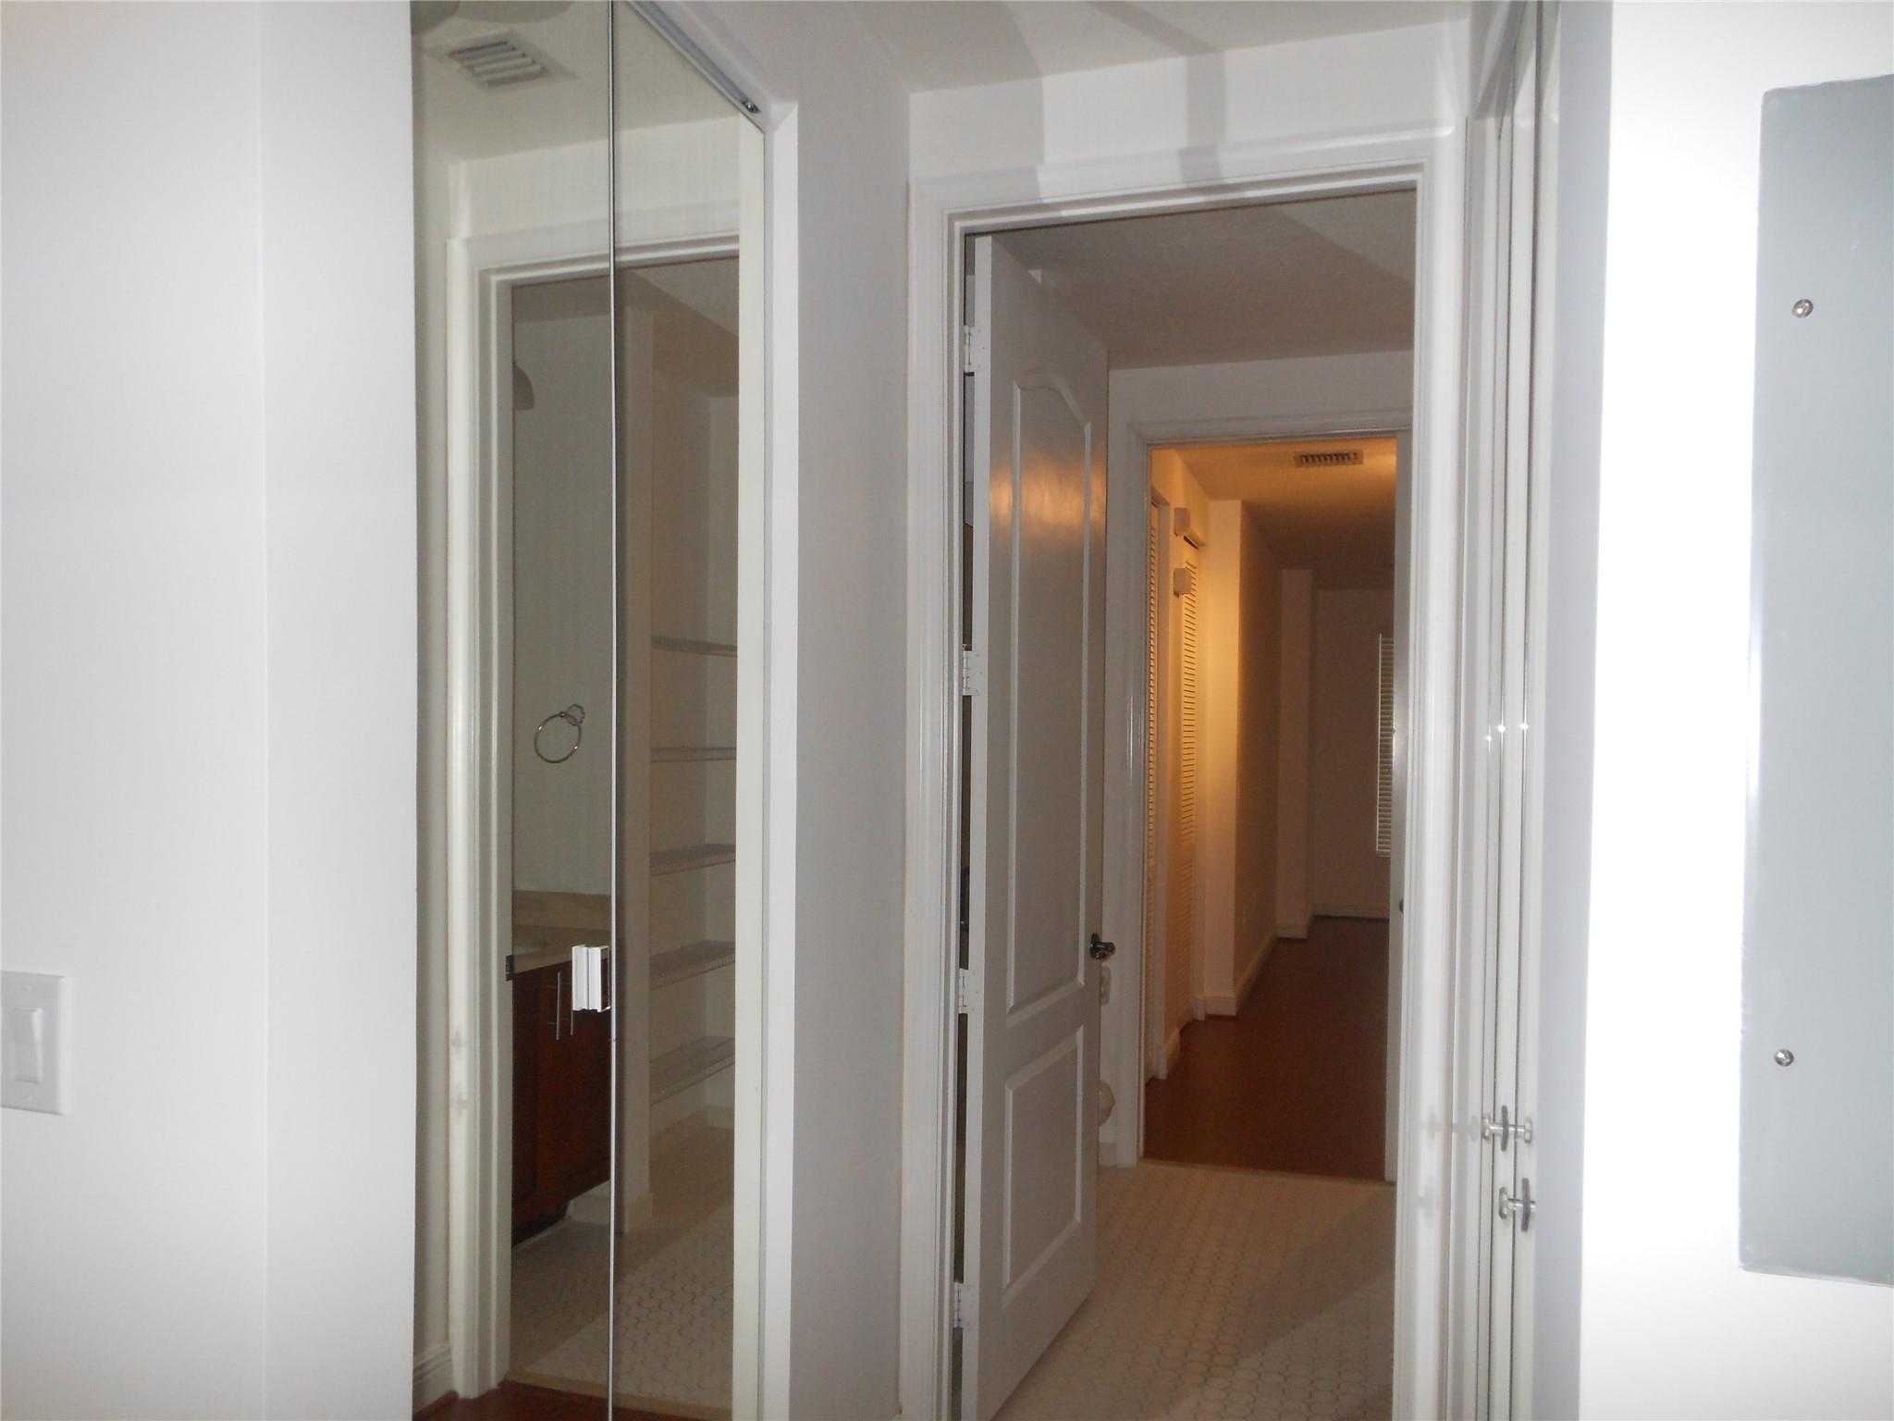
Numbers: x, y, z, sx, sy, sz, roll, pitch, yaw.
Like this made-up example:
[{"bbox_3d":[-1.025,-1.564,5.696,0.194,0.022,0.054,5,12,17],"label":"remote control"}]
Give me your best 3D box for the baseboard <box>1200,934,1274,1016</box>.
[{"bbox_3d":[1.868,1.580,8.515,0.180,0.100,2.850,0,-1,18],"label":"baseboard"}]

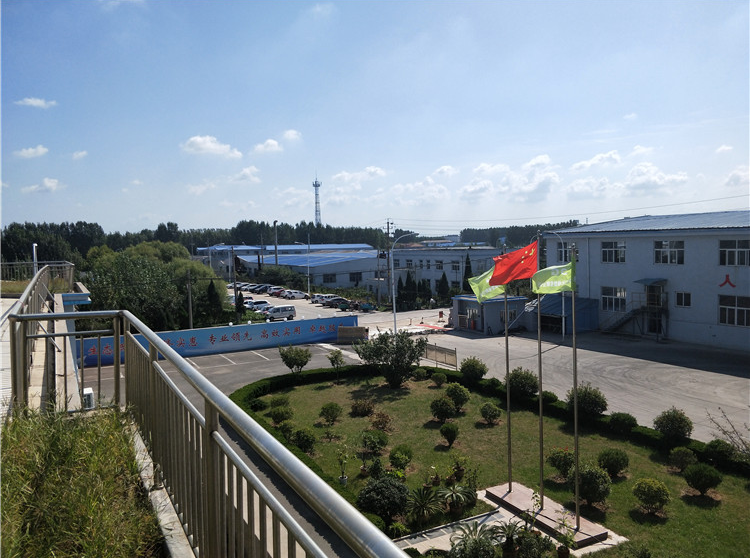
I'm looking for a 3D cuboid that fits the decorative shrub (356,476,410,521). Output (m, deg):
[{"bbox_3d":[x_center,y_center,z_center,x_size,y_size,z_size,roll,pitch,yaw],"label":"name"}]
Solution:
[{"bbox_3d":[0.367,7.487,18.370,1.780,1.392,1.780,-2,4,0],"label":"decorative shrub"}]

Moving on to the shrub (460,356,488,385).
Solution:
[{"bbox_3d":[6.113,5.759,33.341,1.666,1.999,1.666,-1,4,0],"label":"shrub"}]

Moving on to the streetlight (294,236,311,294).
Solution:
[{"bbox_3d":[-14.000,-2.450,104.300,2.900,10.900,0.400,-1,4,0],"label":"streetlight"}]

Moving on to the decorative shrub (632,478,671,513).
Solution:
[{"bbox_3d":[9.310,7.313,18.165,1.135,1.146,1.135,-2,4,0],"label":"decorative shrub"}]

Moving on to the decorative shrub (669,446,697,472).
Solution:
[{"bbox_3d":[13.150,7.709,23.101,1.218,1.034,1.181,1,5,30],"label":"decorative shrub"}]

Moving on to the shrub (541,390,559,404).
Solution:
[{"bbox_3d":[9.670,6.720,30.000,1.030,1.000,1.030,-1,4,0],"label":"shrub"}]

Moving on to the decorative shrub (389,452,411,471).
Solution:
[{"bbox_3d":[1.120,7.480,22.600,0.950,0.920,0.950,-1,4,0],"label":"decorative shrub"}]

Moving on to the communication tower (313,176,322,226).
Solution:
[{"bbox_3d":[-35.808,-37.837,331.265,5.800,49.200,5.800,-2,4,0],"label":"communication tower"}]

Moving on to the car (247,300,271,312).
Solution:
[{"bbox_3d":[-17.119,3.932,78.560,4.400,1.650,1.800,-4,4,-22],"label":"car"}]

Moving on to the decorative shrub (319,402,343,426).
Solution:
[{"bbox_3d":[-2.416,7.400,29.566,1.285,1.224,1.246,-1,4,-5],"label":"decorative shrub"}]

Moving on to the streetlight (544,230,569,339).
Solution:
[{"bbox_3d":[16.015,0.639,47.828,2.050,9.697,0.300,-3,4,-25],"label":"streetlight"}]

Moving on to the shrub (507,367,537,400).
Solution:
[{"bbox_3d":[8.418,6.118,30.919,1.800,1.900,1.800,-1,4,0],"label":"shrub"}]

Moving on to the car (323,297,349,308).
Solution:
[{"bbox_3d":[-5.736,3.943,87.500,4.500,1.470,1.780,-3,5,-31],"label":"car"}]

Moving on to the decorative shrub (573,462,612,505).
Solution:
[{"bbox_3d":[7.355,6.981,18.479,1.369,1.546,1.369,-1,4,0],"label":"decorative shrub"}]

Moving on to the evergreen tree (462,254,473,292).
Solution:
[{"bbox_3d":[14.782,0.052,85.681,1.850,8.011,1.850,0,4,10],"label":"evergreen tree"}]

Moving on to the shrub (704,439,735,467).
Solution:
[{"bbox_3d":[13.474,6.830,21.132,1.173,1.161,1.173,-1,4,0],"label":"shrub"}]

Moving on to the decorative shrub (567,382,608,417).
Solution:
[{"bbox_3d":[10.903,6.299,27.772,2.000,1.850,2.000,-1,4,0],"label":"decorative shrub"}]

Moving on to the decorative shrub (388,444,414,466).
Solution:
[{"bbox_3d":[1.112,7.392,22.580,0.979,0.920,0.979,-2,4,0],"label":"decorative shrub"}]

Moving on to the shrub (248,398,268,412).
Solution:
[{"bbox_3d":[-6.537,7.030,30.450,1.100,0.800,1.100,-1,4,0],"label":"shrub"}]

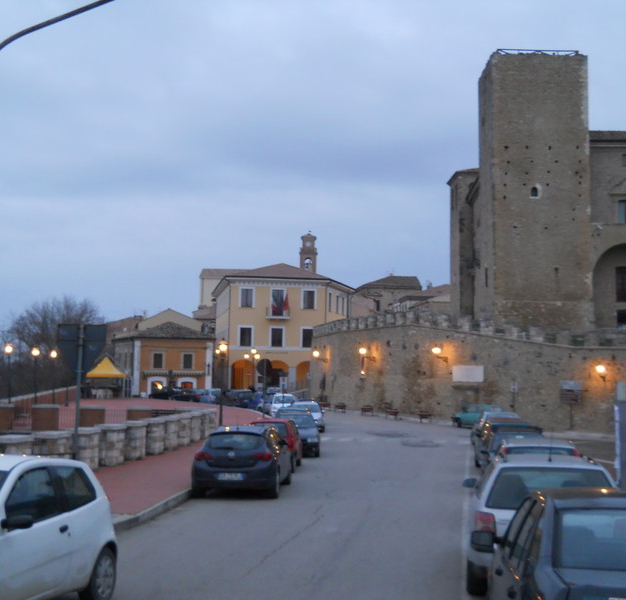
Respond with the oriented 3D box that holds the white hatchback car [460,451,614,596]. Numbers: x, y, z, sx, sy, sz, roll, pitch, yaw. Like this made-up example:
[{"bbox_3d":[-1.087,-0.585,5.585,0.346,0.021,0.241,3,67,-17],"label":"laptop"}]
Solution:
[{"bbox_3d":[2.764,2.632,11.562,1.730,1.480,4.400,0,-6,9],"label":"white hatchback car"}]

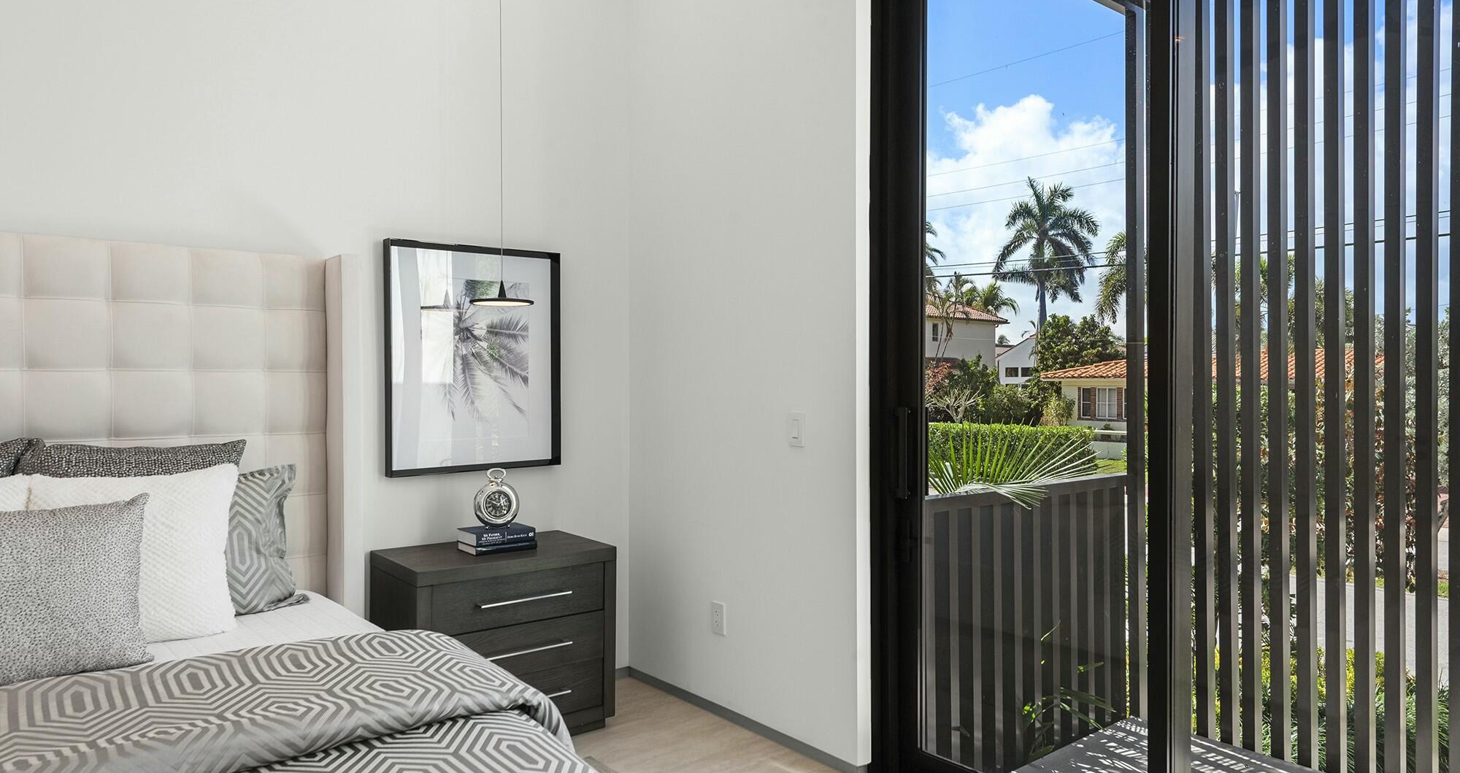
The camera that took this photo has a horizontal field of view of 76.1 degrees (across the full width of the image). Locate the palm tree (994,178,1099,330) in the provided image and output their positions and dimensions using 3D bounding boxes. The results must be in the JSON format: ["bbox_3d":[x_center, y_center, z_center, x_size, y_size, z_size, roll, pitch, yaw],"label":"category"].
[{"bbox_3d":[18.319,-4.748,54.000,6.200,14.600,6.200,0,1,19],"label":"palm tree"}]

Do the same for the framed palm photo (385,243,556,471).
[{"bbox_3d":[-0.950,-0.102,3.514,0.673,0.841,0.045,-1,1,-39],"label":"framed palm photo"}]

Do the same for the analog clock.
[{"bbox_3d":[-0.850,0.406,3.405,0.158,0.214,0.065,0,1,-30],"label":"analog clock"}]

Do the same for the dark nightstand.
[{"bbox_3d":[-0.836,0.915,3.352,0.736,0.660,0.449,-1,1,-39],"label":"dark nightstand"}]

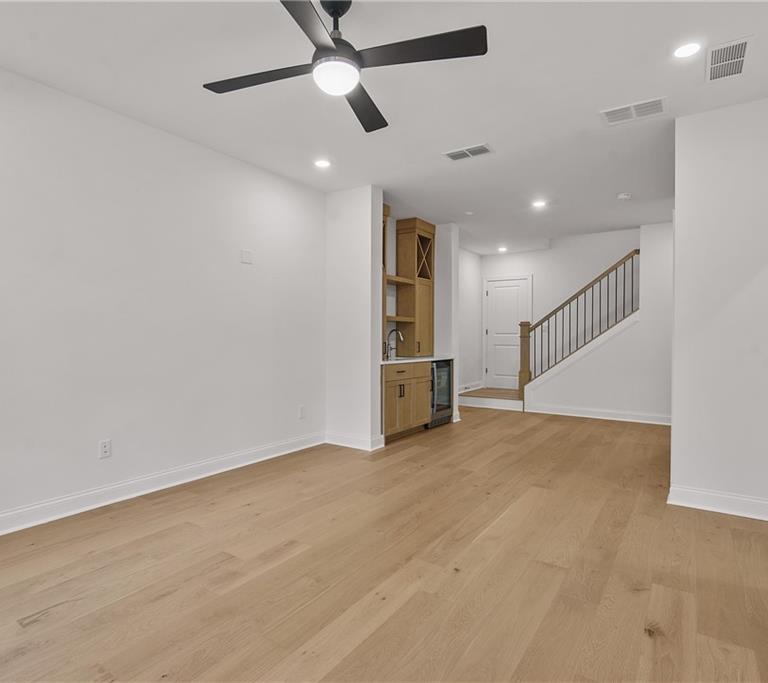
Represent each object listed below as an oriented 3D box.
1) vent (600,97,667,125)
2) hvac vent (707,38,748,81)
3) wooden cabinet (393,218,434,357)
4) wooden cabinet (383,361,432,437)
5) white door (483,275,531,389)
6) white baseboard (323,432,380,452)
[{"bbox_3d":[1.711,-1.555,3.107,0.395,0.021,0.228,1,1,35],"label":"vent"},{"bbox_3d":[1.914,-1.545,2.539,0.190,0.021,0.380,1,1,35],"label":"hvac vent"},{"bbox_3d":[0.433,-0.705,6.222,0.315,1.812,0.485,1,1,35],"label":"wooden cabinet"},{"bbox_3d":[0.057,0.637,5.449,0.610,0.790,1.015,1,1,35],"label":"wooden cabinet"},{"bbox_3d":[2.277,-0.134,8.441,0.840,2.070,0.050,1,1,35],"label":"white door"},{"bbox_3d":[-0.337,1.053,4.922,0.633,0.142,0.190,1,1,35],"label":"white baseboard"}]

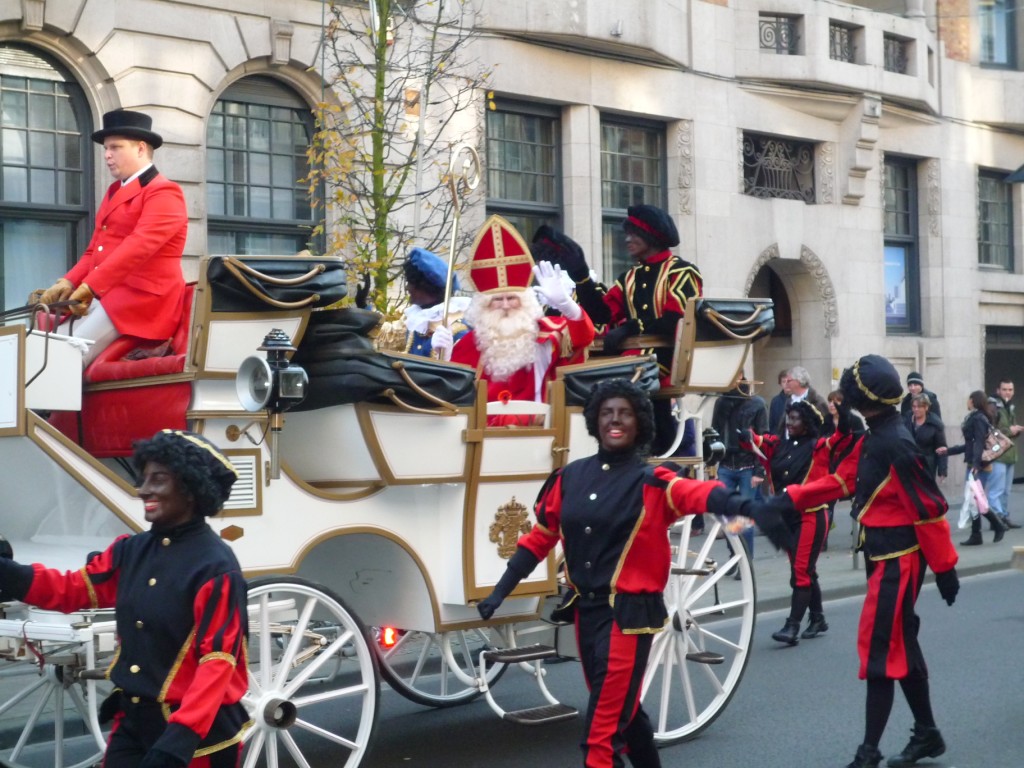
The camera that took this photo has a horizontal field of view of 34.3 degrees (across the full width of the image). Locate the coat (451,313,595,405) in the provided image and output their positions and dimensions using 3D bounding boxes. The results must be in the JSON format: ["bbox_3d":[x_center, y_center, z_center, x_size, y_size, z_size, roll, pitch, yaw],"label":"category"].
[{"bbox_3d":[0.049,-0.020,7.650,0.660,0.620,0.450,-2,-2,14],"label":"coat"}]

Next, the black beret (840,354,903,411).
[{"bbox_3d":[1.640,0.002,7.600,0.280,0.270,0.270,-2,-1,30],"label":"black beret"}]

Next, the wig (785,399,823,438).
[{"bbox_3d":[2.048,0.242,11.600,0.270,0.260,0.260,-1,-1,-37],"label":"wig"}]

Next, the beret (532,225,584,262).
[{"bbox_3d":[0.253,-0.786,9.200,0.290,0.170,0.280,18,-1,0],"label":"beret"}]

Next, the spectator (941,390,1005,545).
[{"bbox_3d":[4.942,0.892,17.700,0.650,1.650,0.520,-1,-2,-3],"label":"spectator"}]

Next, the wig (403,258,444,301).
[{"bbox_3d":[-0.444,-0.548,8.600,0.260,0.240,0.250,-1,-1,21],"label":"wig"}]

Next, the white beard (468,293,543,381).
[{"bbox_3d":[-0.034,-0.216,7.550,0.340,0.400,0.240,-1,-2,3],"label":"white beard"}]

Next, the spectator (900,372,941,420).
[{"bbox_3d":[4.421,0.748,17.992,0.540,1.750,0.360,-1,-1,14],"label":"spectator"}]

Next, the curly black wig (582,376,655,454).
[{"bbox_3d":[0.369,0.108,5.680,0.255,0.265,0.260,-1,-2,9],"label":"curly black wig"}]

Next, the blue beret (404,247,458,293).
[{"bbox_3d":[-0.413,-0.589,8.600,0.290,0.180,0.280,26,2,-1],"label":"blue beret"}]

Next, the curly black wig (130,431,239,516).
[{"bbox_3d":[-0.930,0.258,4.720,0.290,0.250,0.270,-1,-1,-21],"label":"curly black wig"}]

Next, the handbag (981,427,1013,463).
[{"bbox_3d":[5.118,0.644,17.500,0.370,0.280,0.150,-18,-1,5],"label":"handbag"}]

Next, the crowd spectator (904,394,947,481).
[{"bbox_3d":[4.389,0.912,17.800,0.540,1.610,0.360,-2,-2,29],"label":"crowd spectator"}]

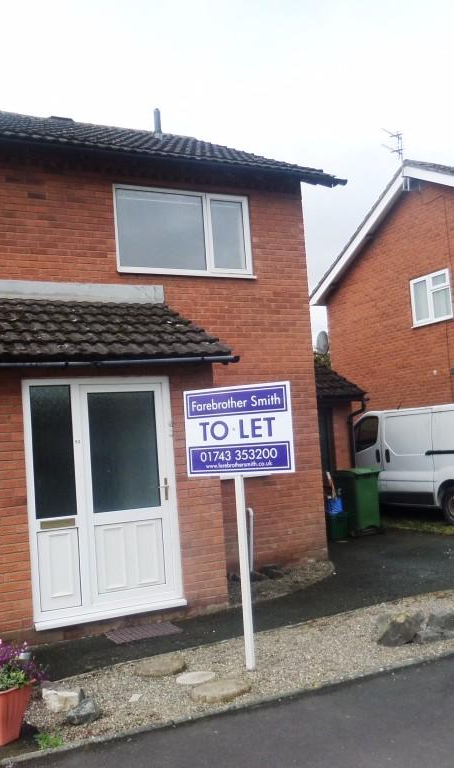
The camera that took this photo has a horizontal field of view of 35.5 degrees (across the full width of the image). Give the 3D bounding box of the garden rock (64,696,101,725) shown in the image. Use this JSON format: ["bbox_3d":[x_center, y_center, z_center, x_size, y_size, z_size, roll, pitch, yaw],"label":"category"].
[{"bbox_3d":[-0.818,1.875,4.064,0.180,0.120,0.130,-1,-5,-39],"label":"garden rock"}]

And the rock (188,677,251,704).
[{"bbox_3d":[-0.046,1.907,4.406,0.400,0.065,0.300,-3,-4,-4],"label":"rock"}]

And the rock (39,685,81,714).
[{"bbox_3d":[-0.991,1.893,4.283,0.245,0.135,0.180,-4,-4,-2],"label":"rock"}]

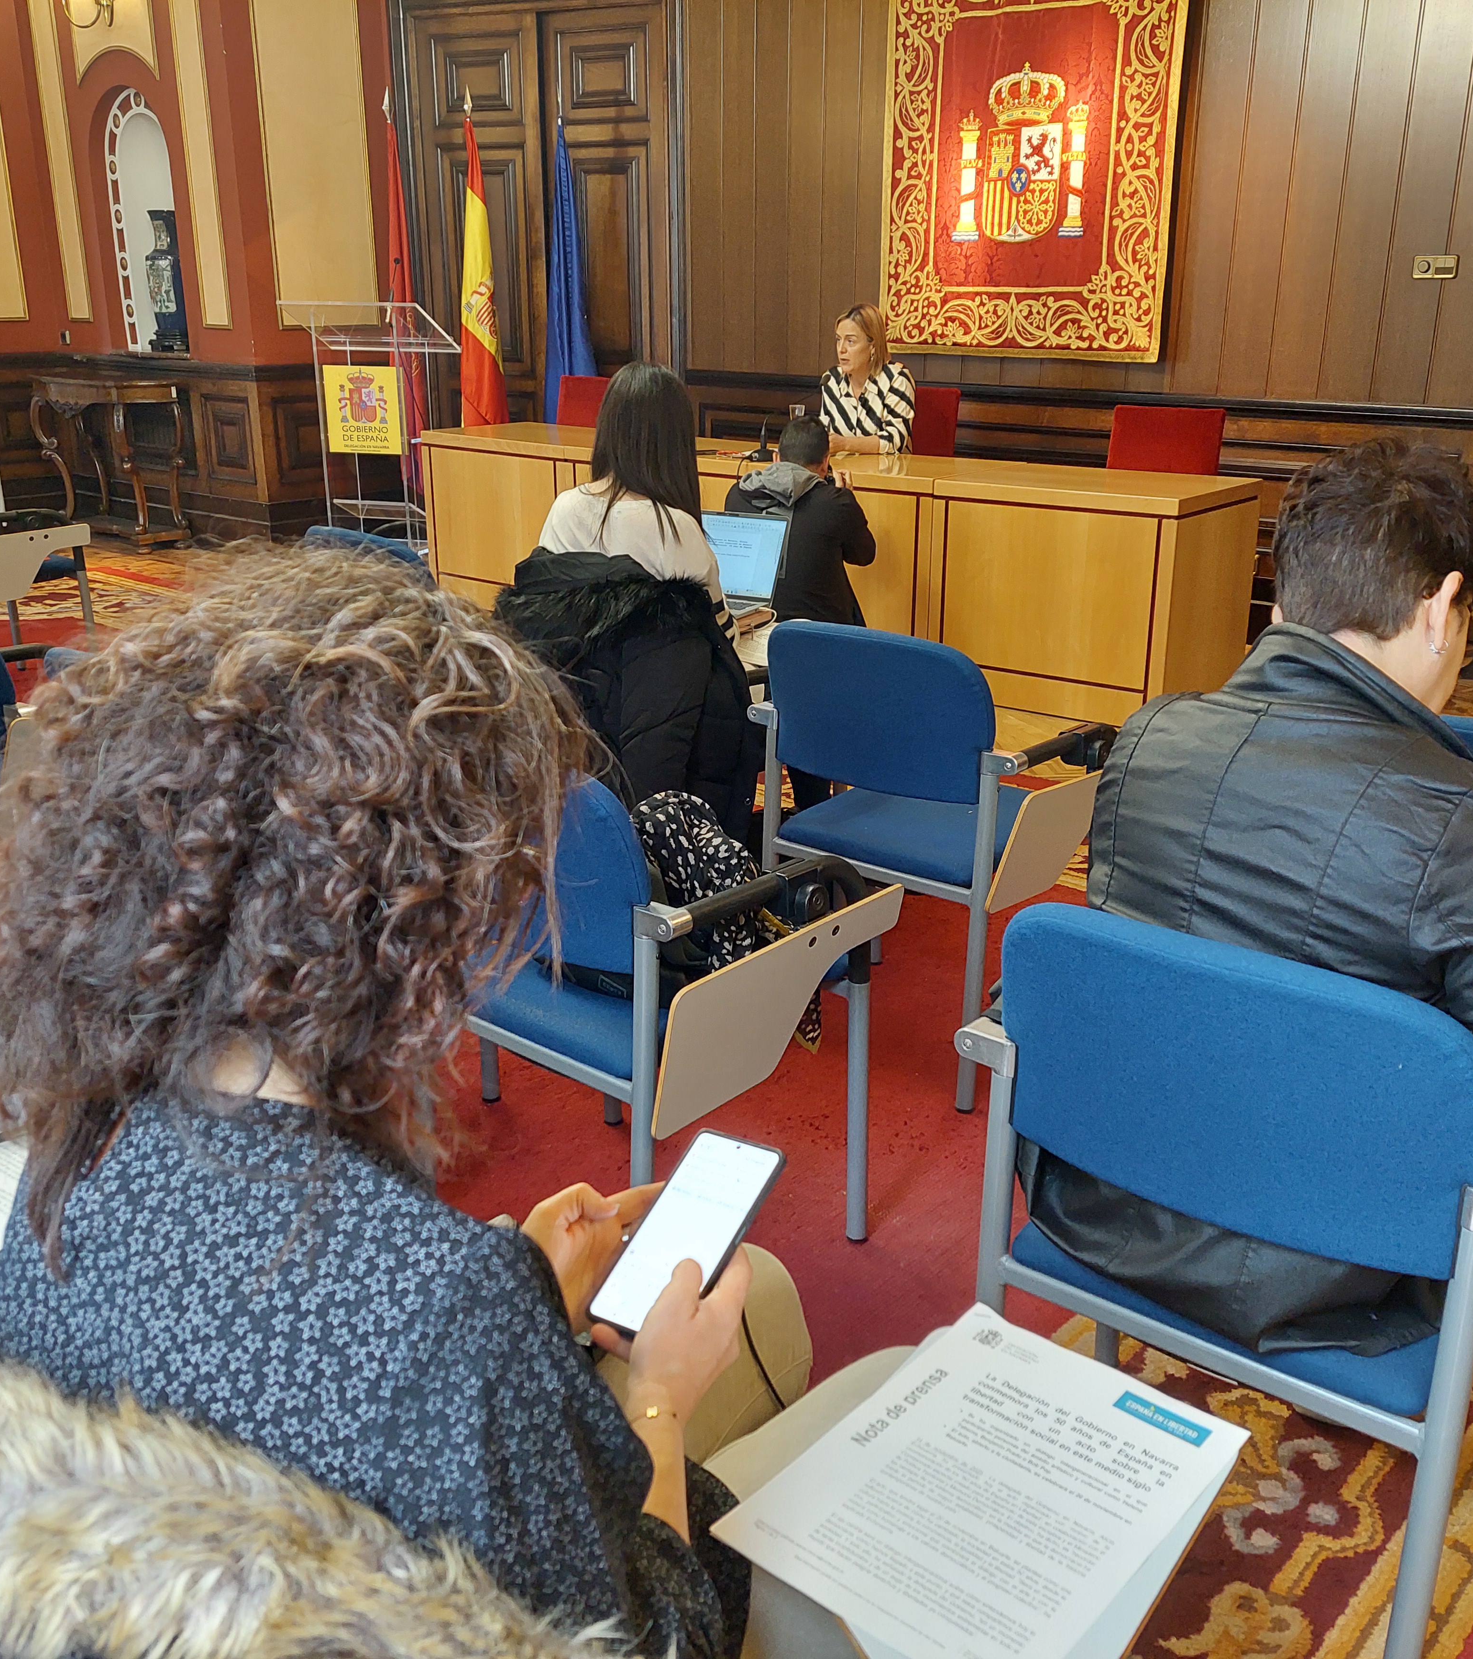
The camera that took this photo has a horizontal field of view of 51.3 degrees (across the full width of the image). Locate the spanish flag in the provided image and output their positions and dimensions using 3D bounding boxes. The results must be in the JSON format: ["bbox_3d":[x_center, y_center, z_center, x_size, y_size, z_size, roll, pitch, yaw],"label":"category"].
[{"bbox_3d":[-1.369,-2.906,8.416,0.280,1.830,0.170,16,25,38],"label":"spanish flag"}]

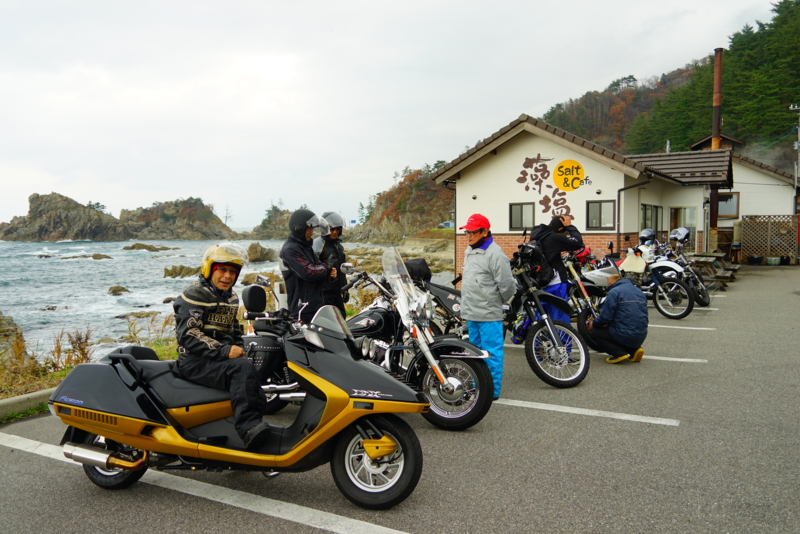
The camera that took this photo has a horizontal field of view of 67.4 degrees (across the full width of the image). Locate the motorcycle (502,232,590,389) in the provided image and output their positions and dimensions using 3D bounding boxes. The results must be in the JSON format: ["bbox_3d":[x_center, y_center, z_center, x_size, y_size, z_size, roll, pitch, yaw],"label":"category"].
[{"bbox_3d":[0.856,0.477,6.150,2.120,1.400,0.820,1,4,15],"label":"motorcycle"}]

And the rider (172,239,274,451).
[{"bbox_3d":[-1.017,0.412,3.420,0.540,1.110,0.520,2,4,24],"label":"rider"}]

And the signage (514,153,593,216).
[{"bbox_3d":[4.166,-2.185,16.391,2.155,1.828,0.050,2,5,34],"label":"signage"}]

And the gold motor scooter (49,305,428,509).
[{"bbox_3d":[-0.979,0.793,3.515,2.280,1.160,0.750,0,4,10],"label":"gold motor scooter"}]

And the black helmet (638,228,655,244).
[{"bbox_3d":[4.271,-0.527,10.400,0.300,0.260,0.260,-3,4,-35],"label":"black helmet"}]

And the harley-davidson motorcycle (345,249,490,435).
[{"bbox_3d":[-0.372,0.548,4.891,2.400,1.450,0.920,1,4,16],"label":"harley-davidson motorcycle"}]

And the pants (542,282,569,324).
[{"bbox_3d":[1.801,0.626,6.950,0.380,0.880,0.380,-1,4,-17],"label":"pants"}]

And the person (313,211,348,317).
[{"bbox_3d":[-0.756,0.289,6.484,0.520,1.760,0.370,-3,5,-36],"label":"person"}]

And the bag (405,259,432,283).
[{"bbox_3d":[0.187,0.060,6.400,0.300,0.250,0.260,1,4,15],"label":"bag"}]

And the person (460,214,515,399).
[{"bbox_3d":[0.805,0.371,5.488,0.350,1.700,0.490,-3,4,-27],"label":"person"}]

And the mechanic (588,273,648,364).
[{"bbox_3d":[2.591,0.604,7.150,0.680,1.020,0.540,3,5,40],"label":"mechanic"}]

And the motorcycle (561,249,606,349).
[{"bbox_3d":[1.737,0.441,7.653,2.150,1.250,0.820,0,4,14],"label":"motorcycle"}]

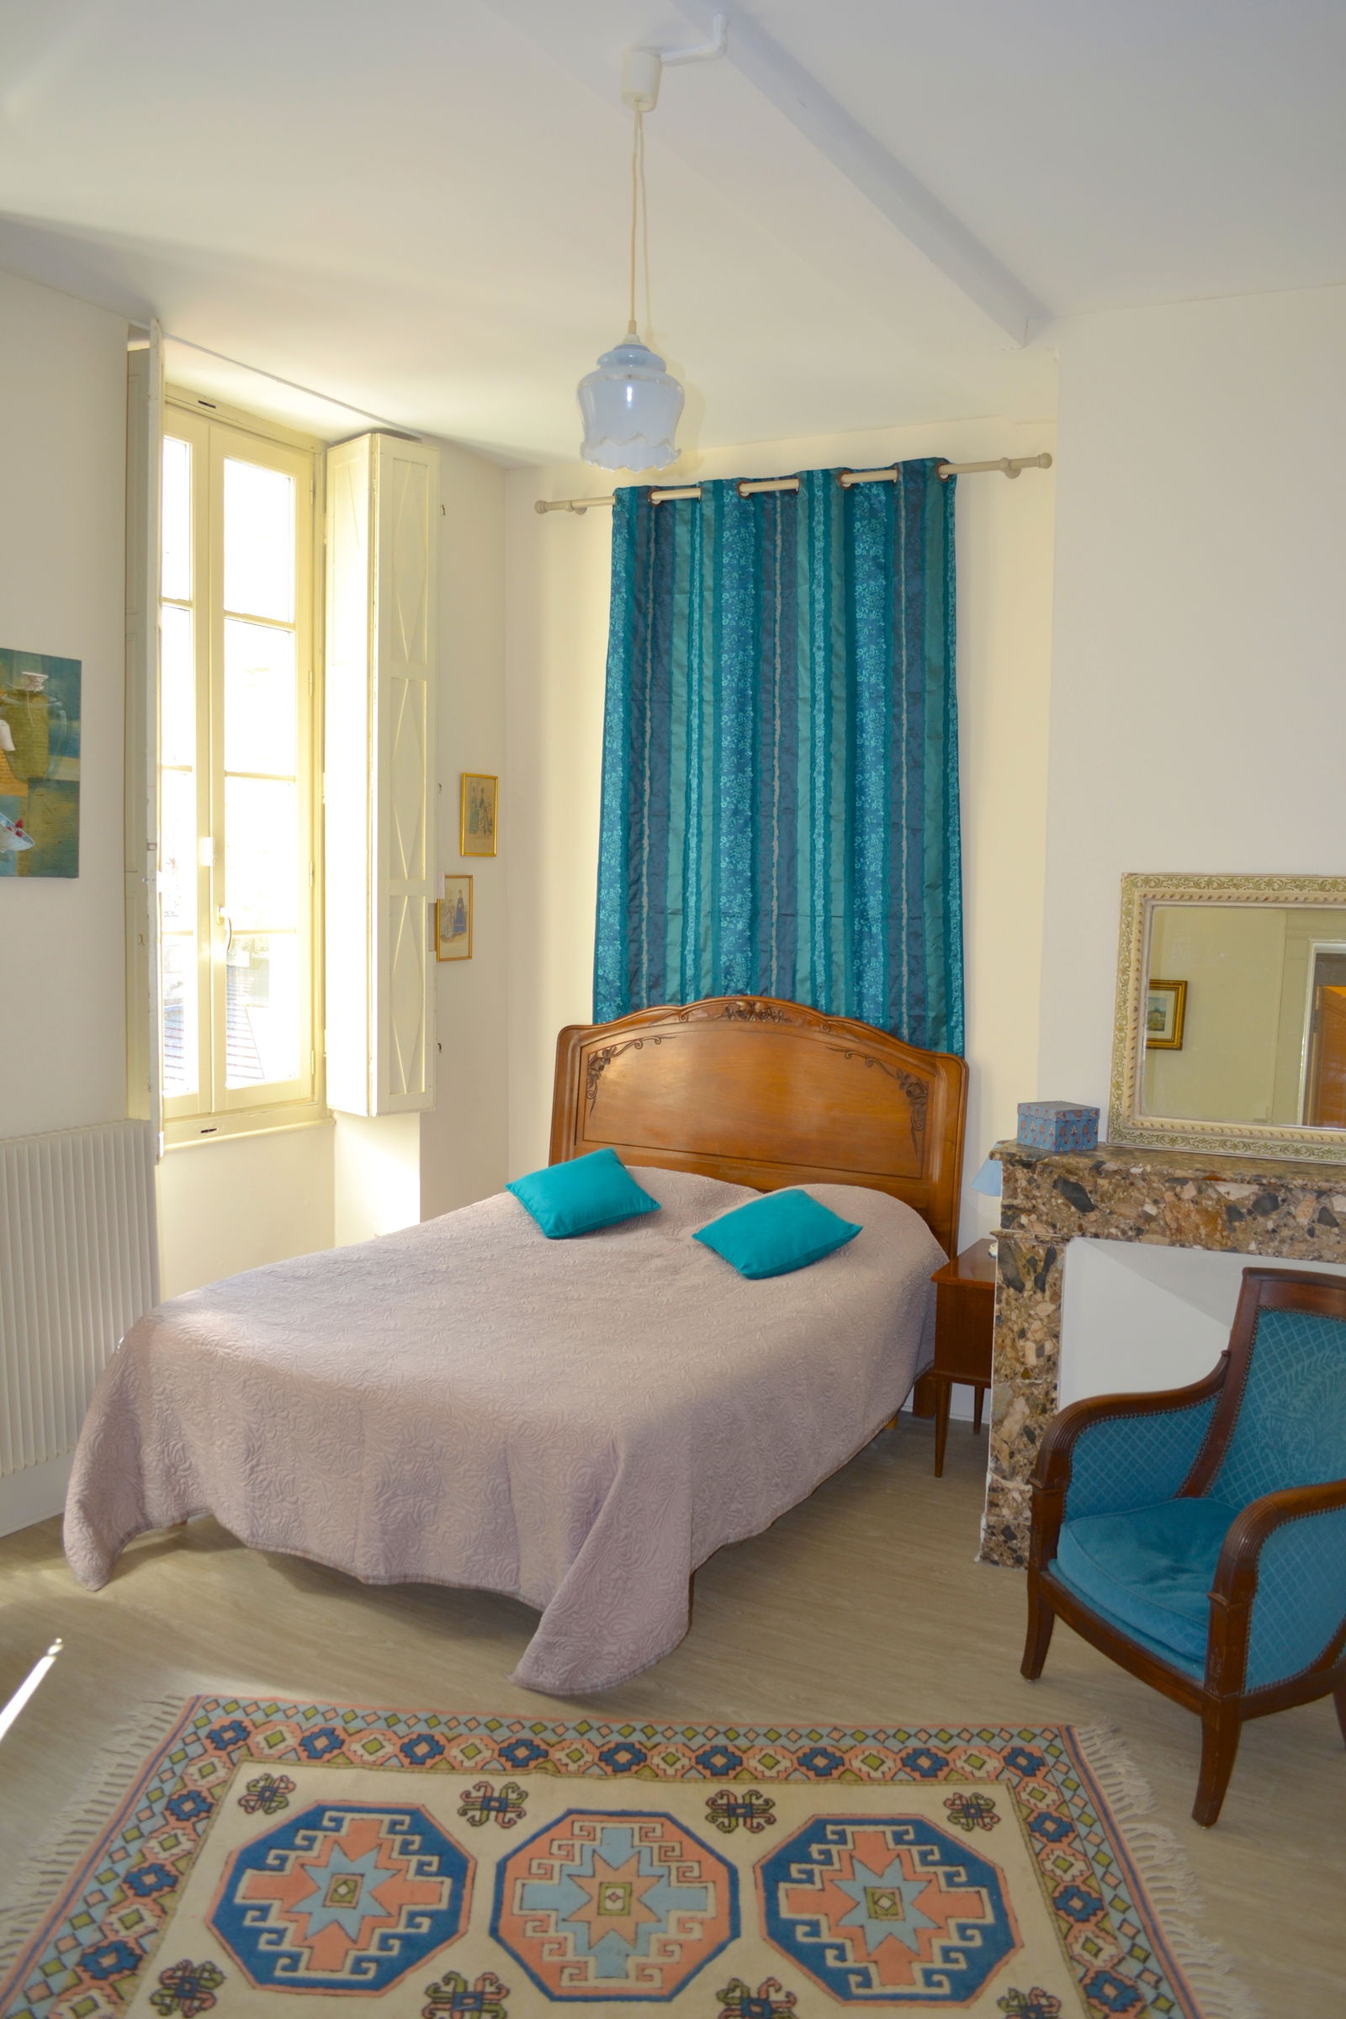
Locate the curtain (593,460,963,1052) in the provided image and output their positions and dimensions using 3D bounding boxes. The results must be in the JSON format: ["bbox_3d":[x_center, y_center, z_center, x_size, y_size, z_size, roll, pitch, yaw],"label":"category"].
[{"bbox_3d":[0.330,-0.586,4.910,1.298,2.250,0.130,3,5,24],"label":"curtain"}]

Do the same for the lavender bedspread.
[{"bbox_3d":[-0.310,0.981,4.180,1.540,0.740,1.970,4,5,28],"label":"lavender bedspread"}]

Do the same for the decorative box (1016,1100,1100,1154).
[{"bbox_3d":[0.970,0.294,3.819,0.147,0.105,0.142,-2,6,-31],"label":"decorative box"}]

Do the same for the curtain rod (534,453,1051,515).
[{"bbox_3d":[0.329,-1.668,4.842,1.746,0.060,0.080,3,5,24],"label":"curtain rod"}]

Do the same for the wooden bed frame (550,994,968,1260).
[{"bbox_3d":[0.252,0.619,5.075,1.515,1.337,0.100,4,5,28],"label":"wooden bed frame"}]

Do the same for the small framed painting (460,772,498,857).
[{"bbox_3d":[-0.686,-0.678,5.311,0.022,0.284,0.206,4,6,31],"label":"small framed painting"}]

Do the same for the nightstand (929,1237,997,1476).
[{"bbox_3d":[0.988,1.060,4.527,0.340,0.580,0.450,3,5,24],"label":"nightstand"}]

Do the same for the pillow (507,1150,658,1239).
[{"bbox_3d":[-0.299,0.603,4.965,0.400,0.120,0.400,-15,27,-20],"label":"pillow"}]

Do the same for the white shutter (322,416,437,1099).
[{"bbox_3d":[-0.961,-0.763,5.015,0.260,2.170,0.280,-3,6,-43],"label":"white shutter"}]

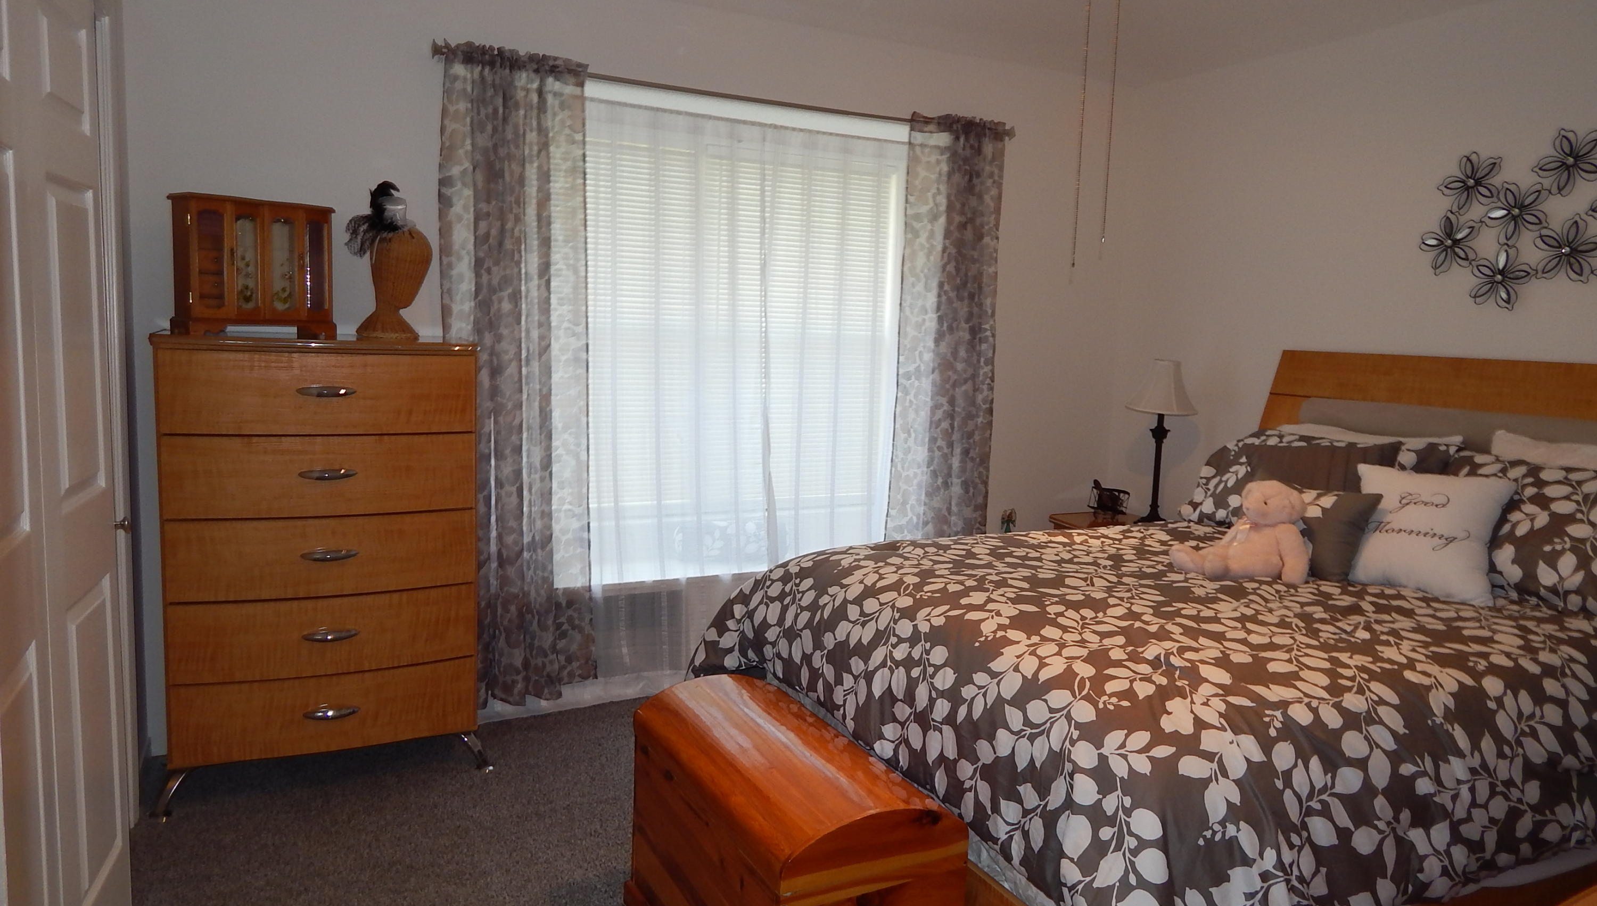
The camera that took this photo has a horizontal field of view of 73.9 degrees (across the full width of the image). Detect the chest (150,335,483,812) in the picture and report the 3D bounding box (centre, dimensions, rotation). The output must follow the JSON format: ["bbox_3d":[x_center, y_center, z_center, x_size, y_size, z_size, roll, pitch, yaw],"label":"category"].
[{"bbox_3d":[-1.381,0.304,3.103,0.830,1.280,0.440,-1,7,-27],"label":"chest"}]

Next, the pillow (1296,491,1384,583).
[{"bbox_3d":[1.516,0.215,3.154,0.110,0.285,0.360,27,-6,-27],"label":"pillow"}]

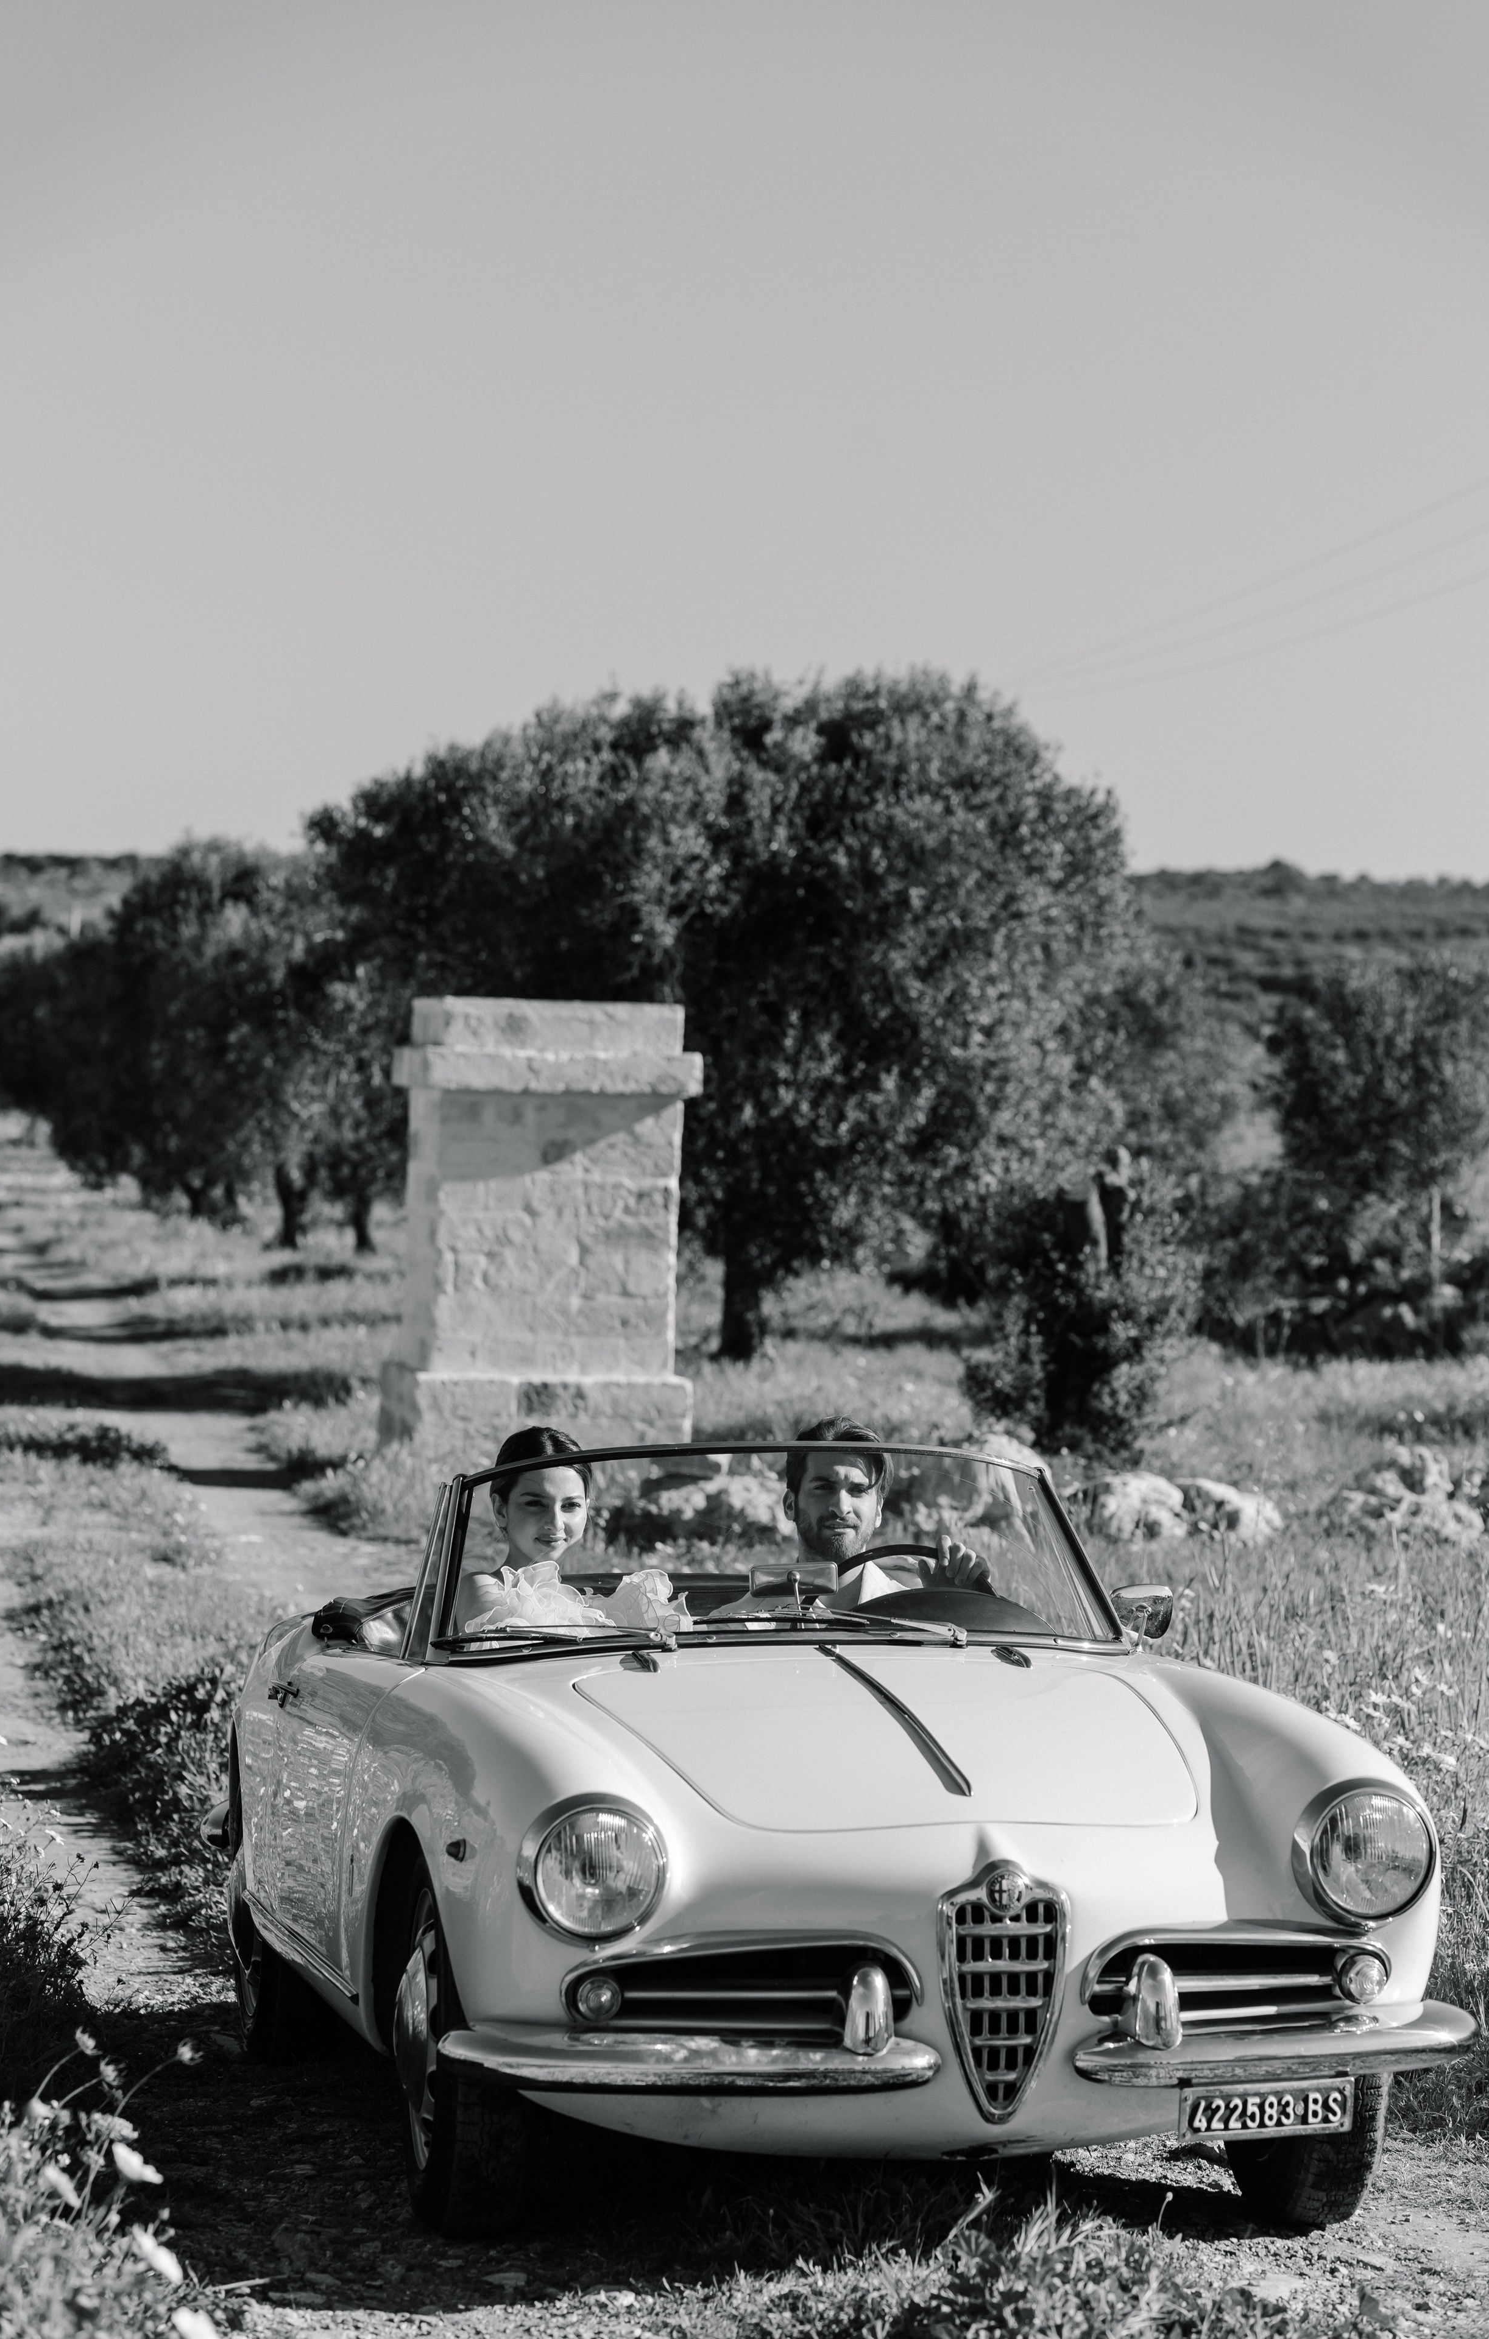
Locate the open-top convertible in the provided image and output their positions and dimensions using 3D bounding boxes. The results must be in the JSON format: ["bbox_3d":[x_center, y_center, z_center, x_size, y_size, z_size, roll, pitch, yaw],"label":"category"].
[{"bbox_3d":[-0.019,1.022,9.476,1.560,1.210,3.870,1,-2,-12],"label":"open-top convertible"}]

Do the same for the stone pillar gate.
[{"bbox_3d":[-0.963,0.273,26.200,1.280,2.150,1.150,1,0,-12],"label":"stone pillar gate"}]

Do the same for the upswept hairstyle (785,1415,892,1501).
[{"bbox_3d":[0.171,0.528,10.000,0.190,0.165,0.220,1,0,-6],"label":"upswept hairstyle"}]

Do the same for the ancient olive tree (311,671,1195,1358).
[{"bbox_3d":[0.060,-1.033,36.500,5.800,4.550,5.500,1,0,0],"label":"ancient olive tree"}]

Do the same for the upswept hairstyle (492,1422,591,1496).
[{"bbox_3d":[-0.364,0.524,9.860,0.178,0.160,0.210,1,0,-16],"label":"upswept hairstyle"}]

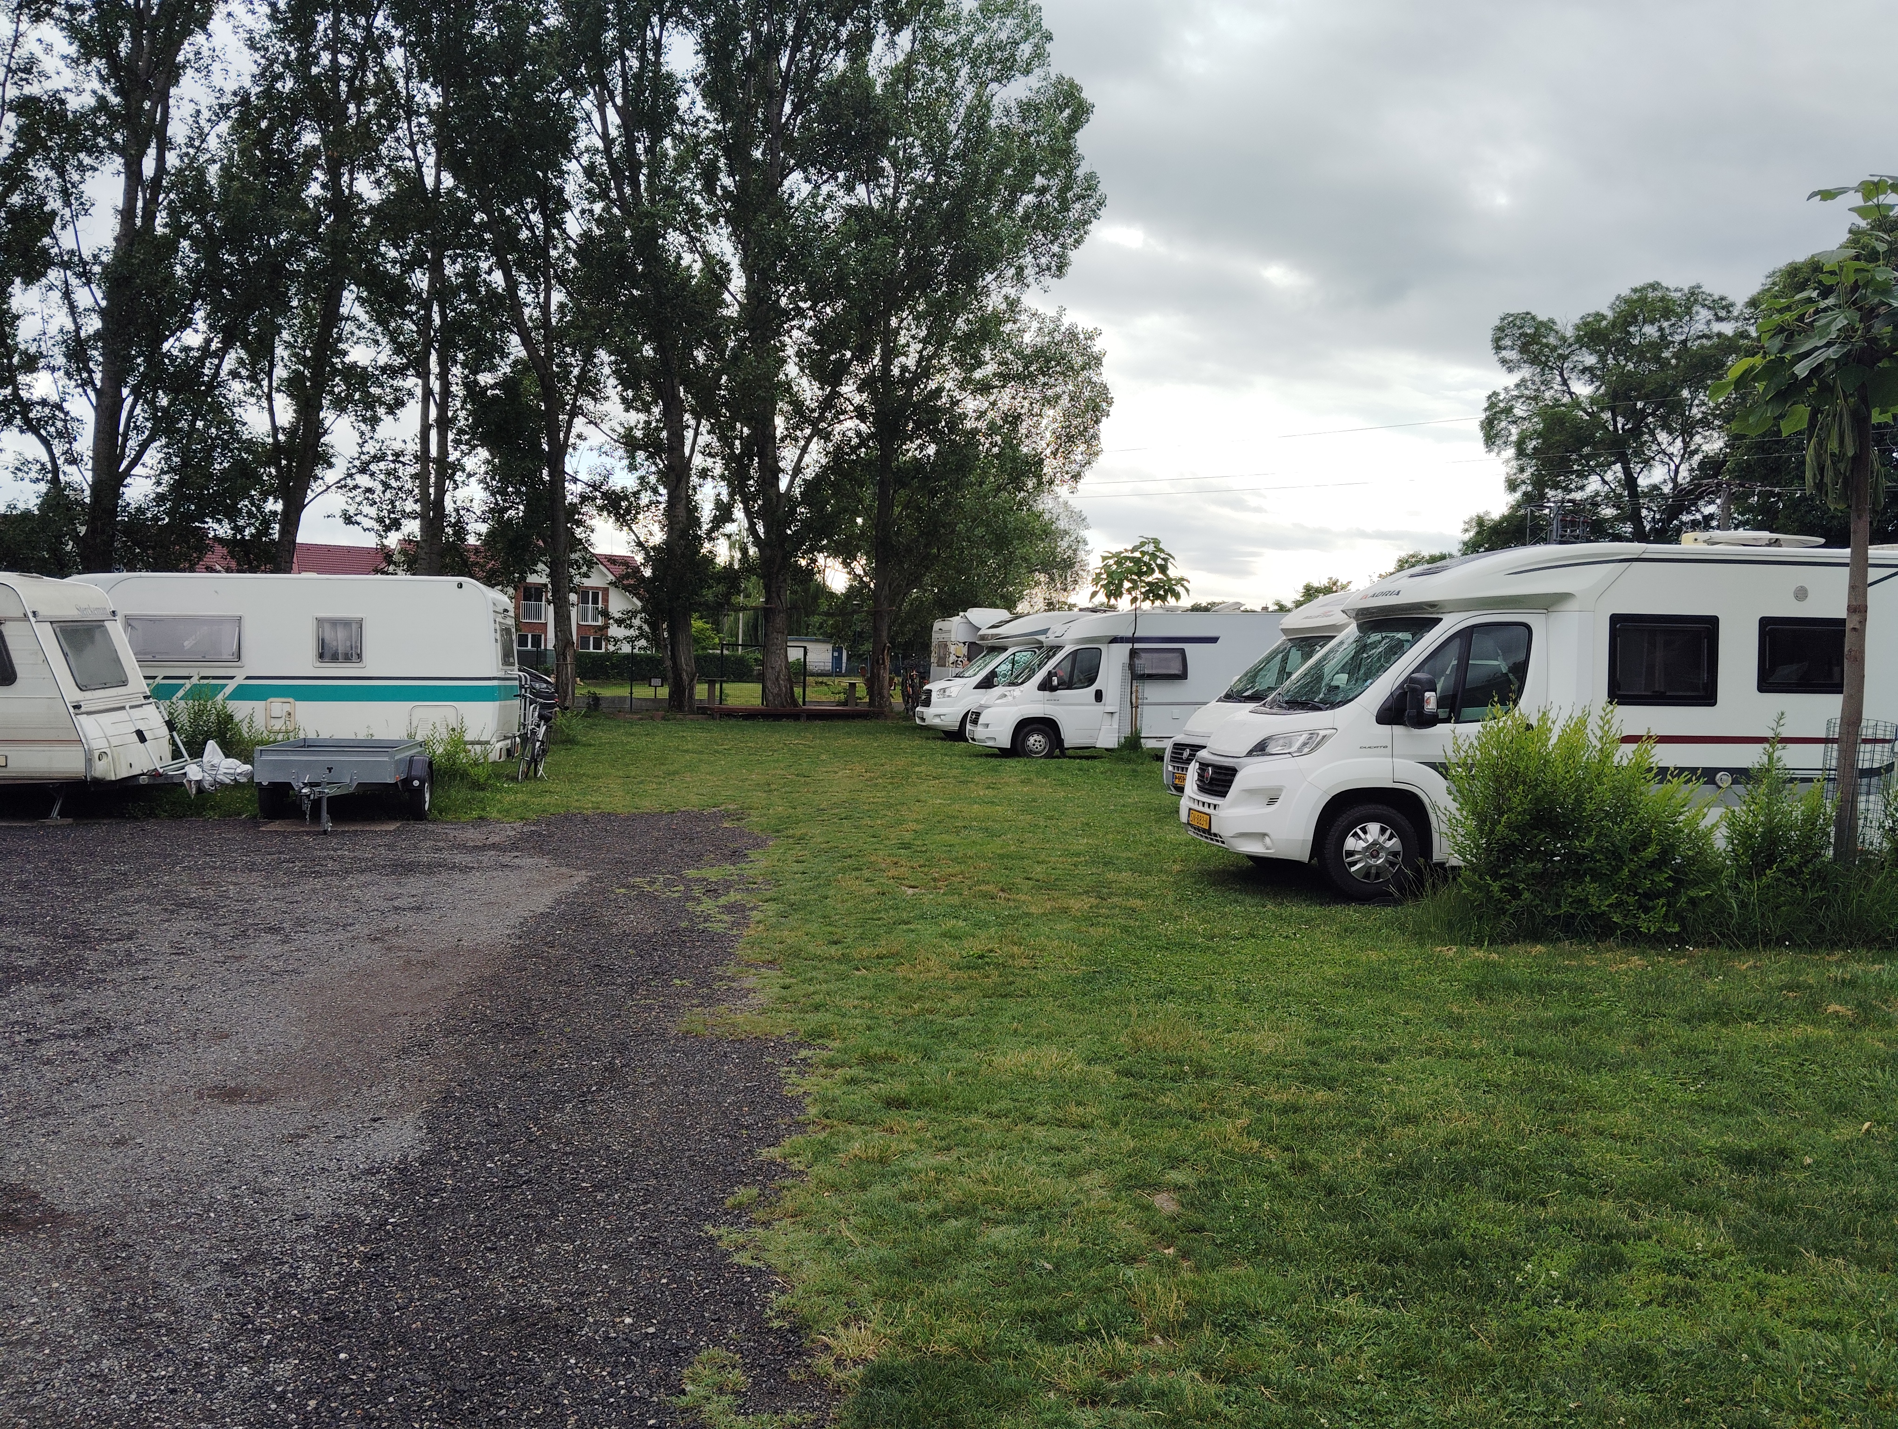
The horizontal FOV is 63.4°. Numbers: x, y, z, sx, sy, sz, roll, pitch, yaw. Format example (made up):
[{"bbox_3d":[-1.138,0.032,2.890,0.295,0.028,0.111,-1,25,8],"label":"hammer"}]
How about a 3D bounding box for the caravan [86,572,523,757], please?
[{"bbox_3d":[-8.565,-0.378,19.652,5.800,2.650,2.300,0,2,-9],"label":"caravan"}]

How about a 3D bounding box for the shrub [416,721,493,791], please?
[{"bbox_3d":[-5.876,0.556,18.284,0.860,0.920,0.780,0,2,0],"label":"shrub"}]

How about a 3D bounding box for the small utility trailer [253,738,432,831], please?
[{"bbox_3d":[-6.097,0.707,15.336,1.720,0.820,3.000,0,2,-12],"label":"small utility trailer"}]

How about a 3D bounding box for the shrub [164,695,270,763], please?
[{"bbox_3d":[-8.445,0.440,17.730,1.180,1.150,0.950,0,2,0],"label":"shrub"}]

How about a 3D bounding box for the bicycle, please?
[{"bbox_3d":[-5.555,0.335,20.679,0.620,1.200,1.750,0,2,-6],"label":"bicycle"}]

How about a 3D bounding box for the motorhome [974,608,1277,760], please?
[{"bbox_3d":[3.841,-0.642,28.552,7.000,2.750,2.300,0,2,-11],"label":"motorhome"}]

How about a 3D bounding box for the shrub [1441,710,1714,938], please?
[{"bbox_3d":[4.056,0.671,9.925,1.680,1.430,1.250,0,2,0],"label":"shrub"}]

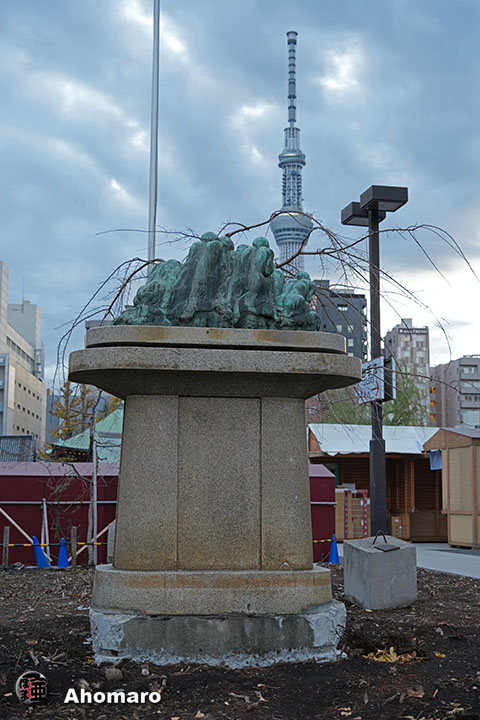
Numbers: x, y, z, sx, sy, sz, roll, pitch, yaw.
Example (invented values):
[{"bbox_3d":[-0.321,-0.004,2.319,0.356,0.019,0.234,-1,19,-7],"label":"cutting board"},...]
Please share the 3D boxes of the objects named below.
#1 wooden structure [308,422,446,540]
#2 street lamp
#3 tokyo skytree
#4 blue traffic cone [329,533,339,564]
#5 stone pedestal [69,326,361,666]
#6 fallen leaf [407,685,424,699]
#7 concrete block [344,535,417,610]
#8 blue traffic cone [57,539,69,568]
[{"bbox_3d":[4.703,4.059,34.270,5.200,3.700,2.650,3,-8,-17],"label":"wooden structure"},{"bbox_3d":[2.339,0.516,17.877,0.620,6.760,1.550,2,-8,-11],"label":"street lamp"},{"bbox_3d":[68.764,-130.678,1367.448,68.000,634.000,68.000,0,-8,0],"label":"tokyo skytree"},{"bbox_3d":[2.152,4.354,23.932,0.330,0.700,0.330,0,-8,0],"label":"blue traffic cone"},{"bbox_3d":[-0.253,1.359,10.634,3.020,3.190,1.620,2,-8,-11],"label":"stone pedestal"},{"bbox_3d":[1.374,2.596,8.144,0.140,0.070,0.130,0,-8,0],"label":"fallen leaf"},{"bbox_3d":[2.066,3.107,15.322,0.790,0.800,0.750,-3,5,-24],"label":"concrete block"},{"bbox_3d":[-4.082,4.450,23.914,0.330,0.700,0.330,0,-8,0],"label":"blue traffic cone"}]

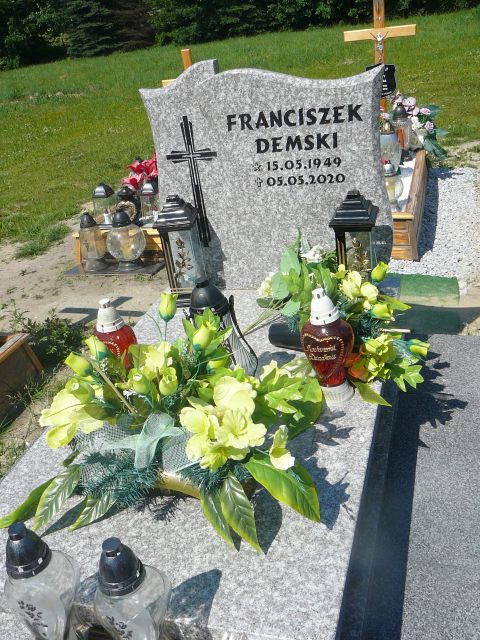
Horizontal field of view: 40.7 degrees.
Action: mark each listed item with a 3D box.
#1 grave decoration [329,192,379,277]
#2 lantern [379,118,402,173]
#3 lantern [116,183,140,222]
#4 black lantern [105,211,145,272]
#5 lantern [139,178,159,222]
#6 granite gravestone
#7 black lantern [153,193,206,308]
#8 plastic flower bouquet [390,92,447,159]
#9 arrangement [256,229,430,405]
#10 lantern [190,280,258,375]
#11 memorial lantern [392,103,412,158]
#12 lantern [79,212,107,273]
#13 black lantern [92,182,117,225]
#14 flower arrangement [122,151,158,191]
[{"bbox_3d":[0.375,-0.222,2.064,0.137,0.388,0.143,2,29,21],"label":"grave decoration"},{"bbox_3d":[0.974,-1.126,4.200,0.150,0.350,0.150,1,26,19],"label":"lantern"},{"bbox_3d":[-0.606,-0.620,3.516,0.110,0.211,0.105,1,29,18],"label":"lantern"},{"bbox_3d":[-0.615,-0.429,3.438,0.212,0.334,0.212,1,29,18],"label":"black lantern"},{"bbox_3d":[-0.529,-0.705,3.850,0.125,0.280,0.125,1,26,19],"label":"lantern"},{"bbox_3d":[0.097,-0.477,2.201,0.802,0.799,0.074,1,29,18],"label":"granite gravestone"},{"bbox_3d":[-0.198,-0.251,2.297,0.137,0.388,0.143,-1,28,15],"label":"black lantern"},{"bbox_3d":[1.147,-1.236,4.132,0.340,0.380,0.280,1,29,18],"label":"plastic flower bouquet"},{"bbox_3d":[0.276,-0.022,1.920,0.480,0.300,0.420,1,26,19],"label":"arrangement"},{"bbox_3d":[-0.071,0.043,1.776,0.160,0.316,0.160,1,29,19],"label":"lantern"},{"bbox_3d":[1.130,-1.311,4.500,0.140,0.385,0.140,1,26,19],"label":"memorial lantern"},{"bbox_3d":[-0.807,-0.428,3.510,0.120,0.317,0.115,1,29,18],"label":"lantern"},{"bbox_3d":[-0.760,-0.649,3.610,0.092,0.218,0.092,1,29,18],"label":"black lantern"},{"bbox_3d":[-0.493,-0.783,3.558,0.290,0.250,0.240,1,29,18],"label":"flower arrangement"}]

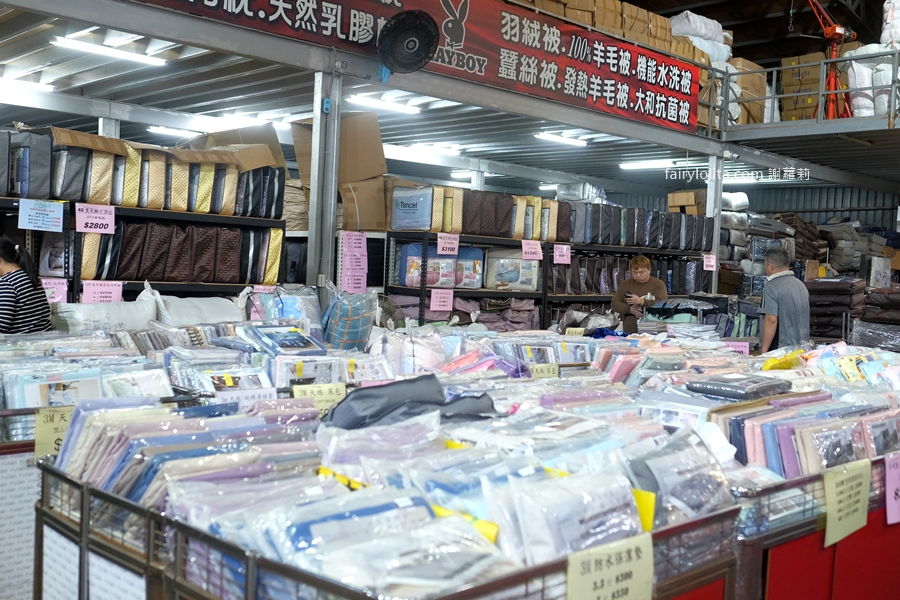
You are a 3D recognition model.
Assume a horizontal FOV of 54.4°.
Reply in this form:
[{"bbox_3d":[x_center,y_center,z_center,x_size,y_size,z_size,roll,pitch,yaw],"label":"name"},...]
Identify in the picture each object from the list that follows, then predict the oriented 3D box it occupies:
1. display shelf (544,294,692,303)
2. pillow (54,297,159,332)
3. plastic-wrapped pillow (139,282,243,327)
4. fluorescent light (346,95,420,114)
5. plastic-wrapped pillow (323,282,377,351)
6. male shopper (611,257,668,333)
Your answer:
[{"bbox_3d":[1.985,-0.035,10.813,3.000,0.080,0.560,0,3,-42],"label":"display shelf"},{"bbox_3d":[-2.284,0.141,5.750,0.630,0.280,0.360,0,3,-42],"label":"pillow"},{"bbox_3d":[-1.824,0.102,6.150,0.630,0.280,0.360,0,3,-42],"label":"plastic-wrapped pillow"},{"bbox_3d":[-0.821,-2.407,10.800,1.180,0.080,0.120,0,3,-42],"label":"fluorescent light"},{"bbox_3d":[-0.655,0.127,5.700,0.340,0.430,0.240,2,3,-12],"label":"plastic-wrapped pillow"},{"bbox_3d":[1.724,0.347,8.133,0.520,1.520,0.420,3,3,12],"label":"male shopper"}]

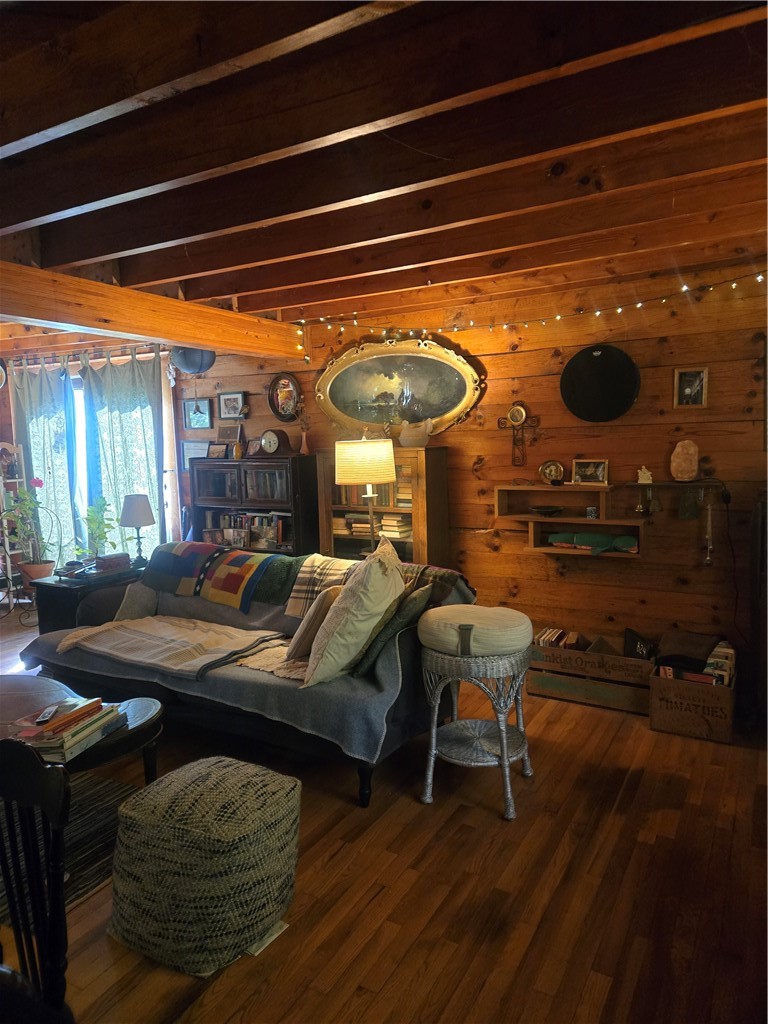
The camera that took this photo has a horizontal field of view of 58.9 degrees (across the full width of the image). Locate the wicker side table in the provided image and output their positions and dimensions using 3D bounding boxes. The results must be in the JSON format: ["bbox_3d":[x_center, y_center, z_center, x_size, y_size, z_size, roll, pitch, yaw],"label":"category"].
[{"bbox_3d":[0.399,0.857,2.854,0.450,0.630,0.450,-2,6,0],"label":"wicker side table"}]

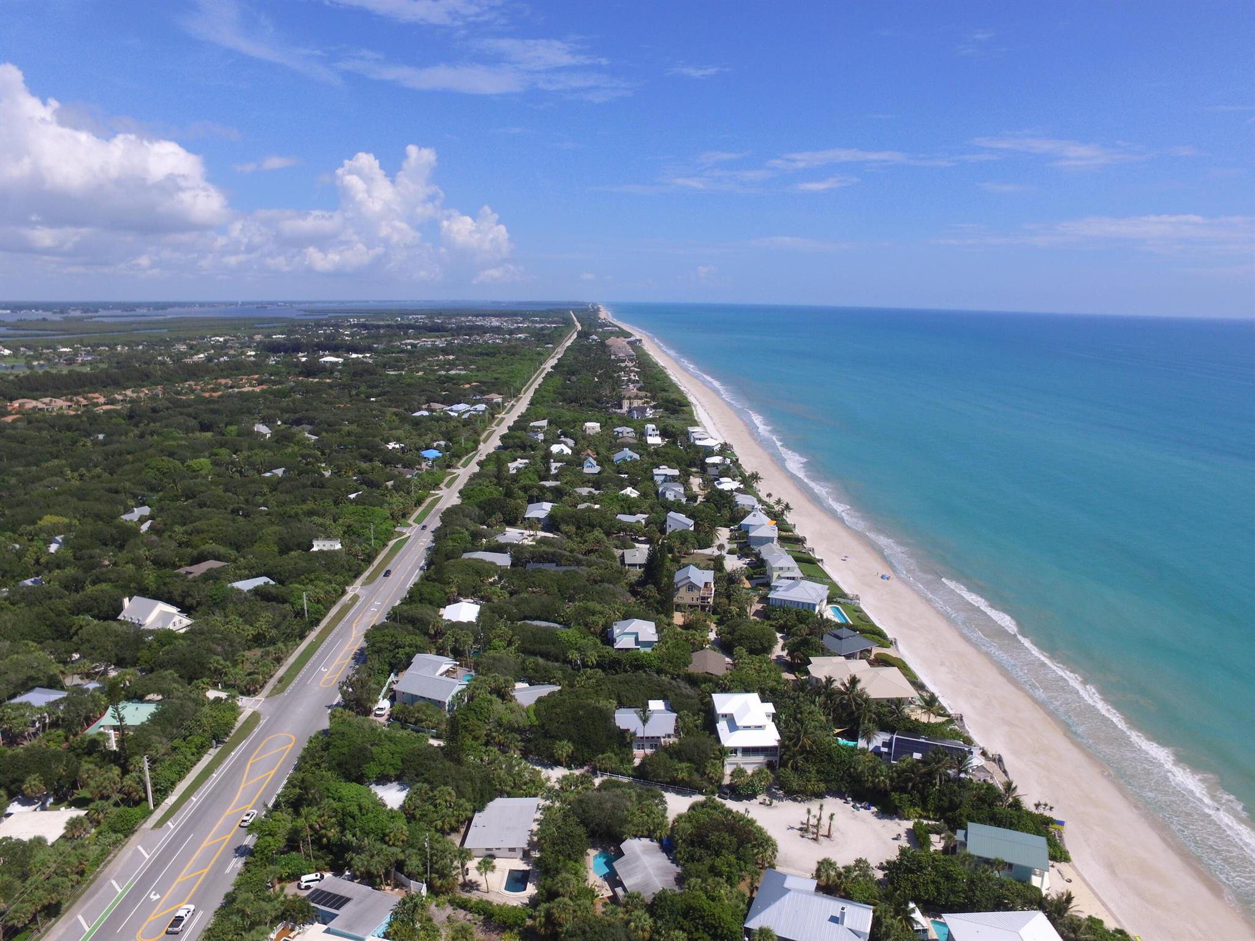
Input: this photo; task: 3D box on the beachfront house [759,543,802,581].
[{"bbox_3d":[62.779,37.949,295.288,13.000,9.500,21.500,1,13,2],"label":"beachfront house"}]

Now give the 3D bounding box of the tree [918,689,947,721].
[{"bbox_3d":[79.242,61.674,189.363,6.800,7.600,6.800,0,13,-1],"label":"tree"}]

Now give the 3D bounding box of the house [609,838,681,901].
[{"bbox_3d":[3.662,74.862,135.617,10.000,4.400,13.500,-7,15,-29],"label":"house"}]

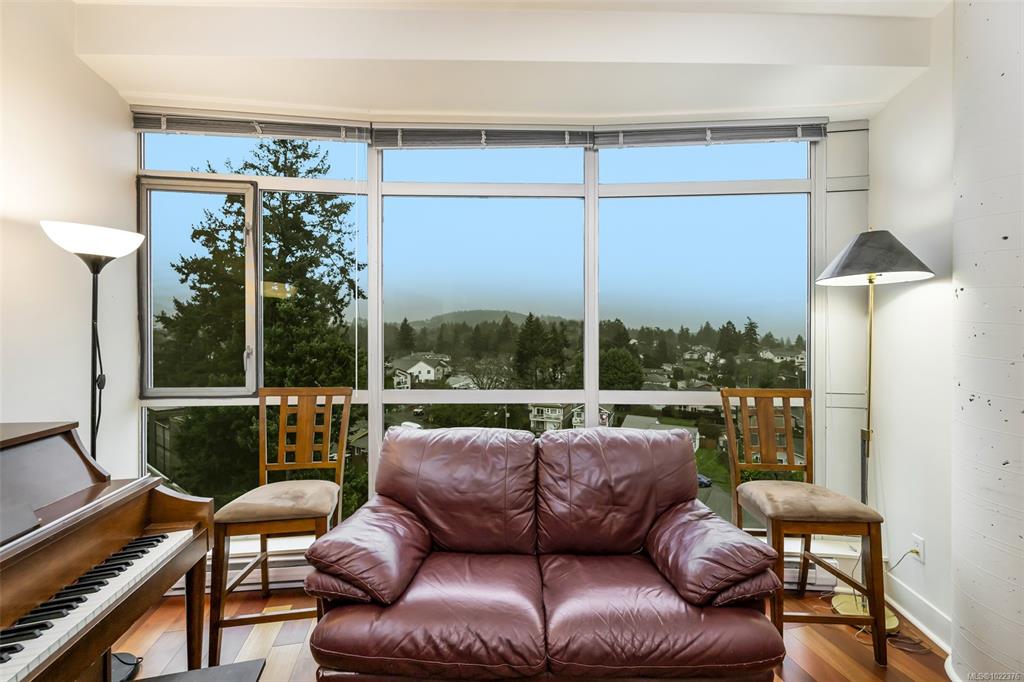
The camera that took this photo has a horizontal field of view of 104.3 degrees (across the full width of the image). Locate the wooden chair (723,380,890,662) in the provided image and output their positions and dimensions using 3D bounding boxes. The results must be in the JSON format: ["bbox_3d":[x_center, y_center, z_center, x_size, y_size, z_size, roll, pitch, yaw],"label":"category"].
[{"bbox_3d":[1.329,0.803,1.894,0.485,1.094,0.510,0,0,3],"label":"wooden chair"}]

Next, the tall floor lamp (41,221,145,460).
[{"bbox_3d":[-1.651,0.453,1.580,0.285,1.795,0.285,0,0,0],"label":"tall floor lamp"}]

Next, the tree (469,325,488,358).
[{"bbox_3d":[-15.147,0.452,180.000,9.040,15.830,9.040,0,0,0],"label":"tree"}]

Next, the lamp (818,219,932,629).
[{"bbox_3d":[1.760,0.395,1.957,0.435,1.910,0.435,0,0,0],"label":"lamp"}]

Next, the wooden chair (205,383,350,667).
[{"bbox_3d":[-1.057,0.803,1.910,0.485,1.094,0.510,0,0,-10],"label":"wooden chair"}]

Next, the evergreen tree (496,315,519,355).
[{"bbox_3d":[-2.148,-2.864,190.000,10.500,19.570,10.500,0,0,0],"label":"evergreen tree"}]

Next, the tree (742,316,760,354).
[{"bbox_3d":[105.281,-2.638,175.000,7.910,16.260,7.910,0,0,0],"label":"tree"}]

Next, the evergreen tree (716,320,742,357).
[{"bbox_3d":[92.879,-0.854,170.000,11.100,15.800,11.100,0,0,0],"label":"evergreen tree"}]

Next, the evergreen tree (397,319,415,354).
[{"bbox_3d":[-40.128,-1.507,150.000,6.780,13.940,6.780,0,0,0],"label":"evergreen tree"}]

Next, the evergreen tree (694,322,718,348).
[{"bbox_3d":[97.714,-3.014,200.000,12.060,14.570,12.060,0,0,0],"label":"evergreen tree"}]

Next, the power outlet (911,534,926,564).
[{"bbox_3d":[1.901,0.975,1.862,0.012,0.119,0.076,0,0,11],"label":"power outlet"}]

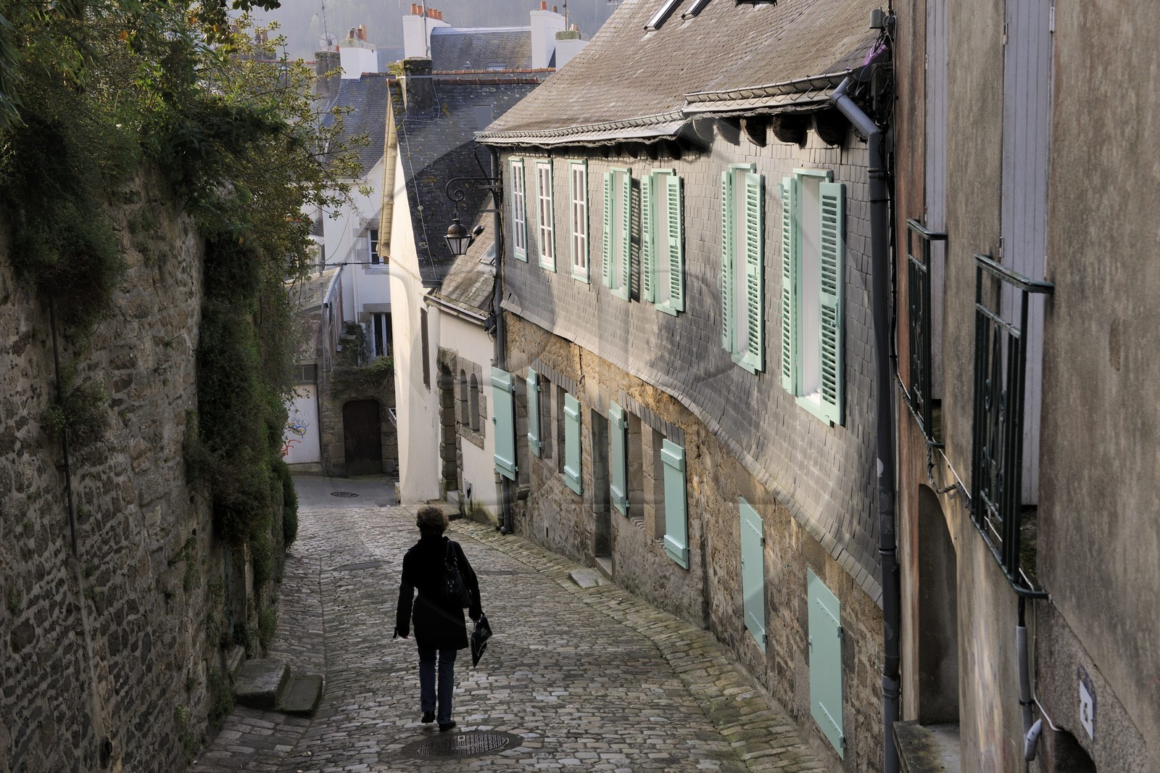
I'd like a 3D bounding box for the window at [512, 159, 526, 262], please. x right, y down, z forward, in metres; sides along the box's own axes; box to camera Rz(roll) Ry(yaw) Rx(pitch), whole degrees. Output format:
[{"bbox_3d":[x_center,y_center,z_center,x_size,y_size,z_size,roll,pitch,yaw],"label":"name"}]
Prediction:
[{"bbox_3d":[-0.942,-2.699,25.600,0.100,1.530,0.770,-4,10,-13],"label":"window"}]

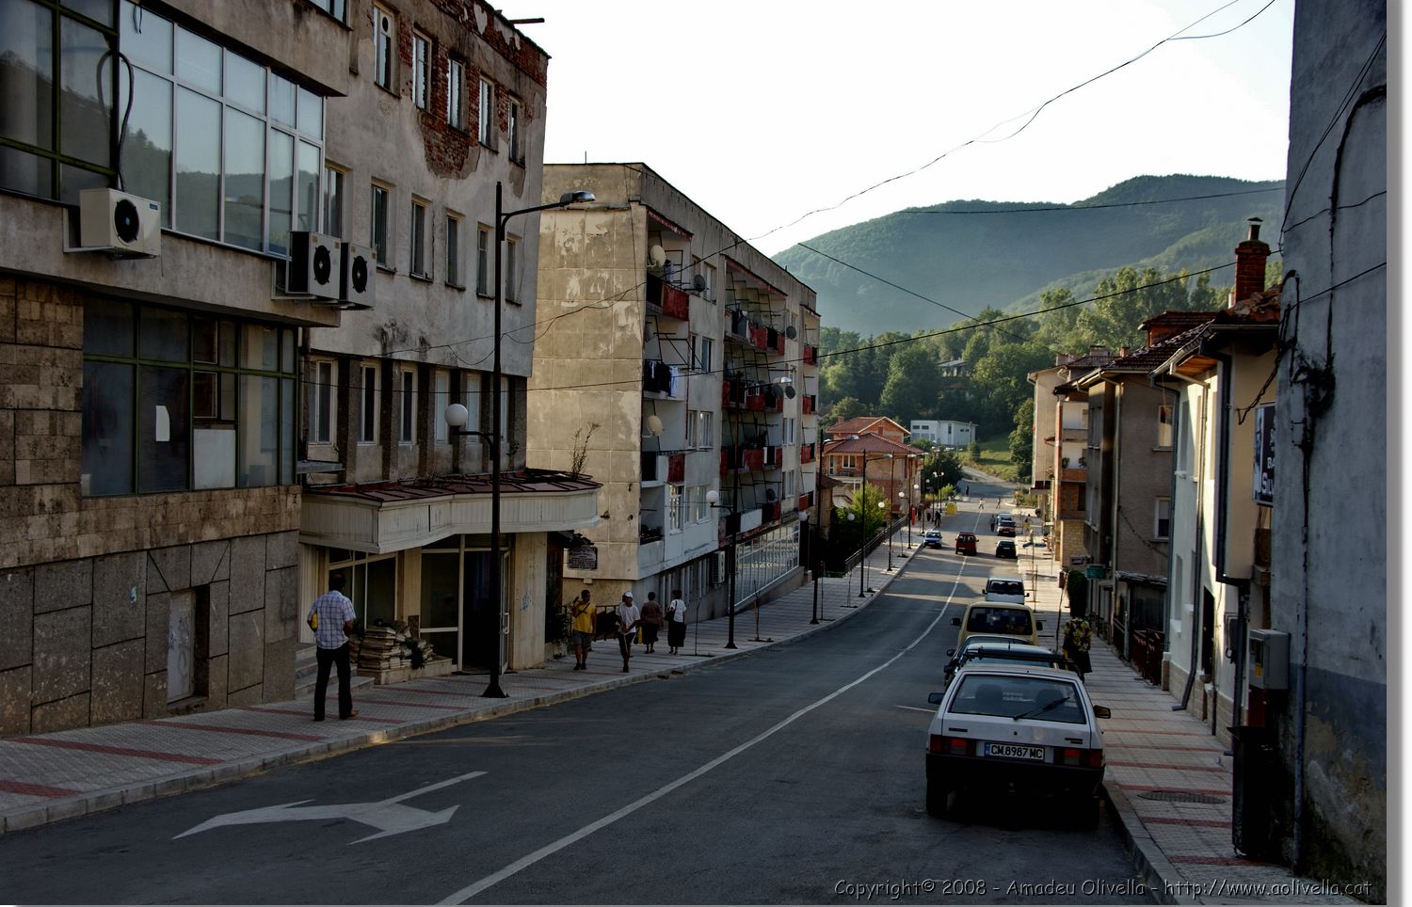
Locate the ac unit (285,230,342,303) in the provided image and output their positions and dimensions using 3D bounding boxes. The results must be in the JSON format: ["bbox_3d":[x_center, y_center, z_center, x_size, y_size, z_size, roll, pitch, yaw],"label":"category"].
[{"bbox_3d":[-4.906,-2.346,19.131,0.320,0.765,0.880,1,1,11],"label":"ac unit"}]

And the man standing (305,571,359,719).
[{"bbox_3d":[-4.394,2.273,18.000,0.530,1.760,0.400,1,1,15],"label":"man standing"}]

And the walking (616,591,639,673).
[{"bbox_3d":[-1.600,3.620,31.000,0.500,1.650,0.450,1,1,-5],"label":"walking"}]

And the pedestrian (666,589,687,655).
[{"bbox_3d":[-0.720,4.170,37.800,0.480,1.610,0.400,1,1,5],"label":"pedestrian"}]

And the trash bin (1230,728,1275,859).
[{"bbox_3d":[4.404,2.729,12.300,0.370,1.010,0.440,1,1,11],"label":"trash bin"}]

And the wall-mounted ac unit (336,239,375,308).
[{"bbox_3d":[-4.630,-2.340,20.000,0.310,0.740,0.820,1,1,12],"label":"wall-mounted ac unit"}]

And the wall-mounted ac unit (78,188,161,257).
[{"bbox_3d":[-5.723,-2.252,14.980,0.310,0.540,0.860,1,1,11],"label":"wall-mounted ac unit"}]

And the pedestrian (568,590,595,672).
[{"bbox_3d":[-2.520,3.570,31.000,0.540,1.640,0.420,1,1,-3],"label":"pedestrian"}]

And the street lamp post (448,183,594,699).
[{"bbox_3d":[-2.800,-0.210,23.178,2.200,7.800,0.400,1,1,11],"label":"street lamp post"}]

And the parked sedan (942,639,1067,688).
[{"bbox_3d":[4.220,3.330,21.200,1.680,1.420,4.200,2,-4,11],"label":"parked sedan"}]

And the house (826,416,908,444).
[{"bbox_3d":[20.700,0.700,196.000,7.800,10.300,10.000,1,1,-14],"label":"house"}]

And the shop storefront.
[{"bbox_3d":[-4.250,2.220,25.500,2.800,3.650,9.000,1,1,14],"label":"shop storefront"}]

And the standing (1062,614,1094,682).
[{"bbox_3d":[8.500,4.420,34.900,0.580,1.630,0.420,1,1,9],"label":"standing"}]

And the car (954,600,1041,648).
[{"bbox_3d":[6.942,4.526,36.616,1.850,1.940,4.660,2,-4,10],"label":"car"}]

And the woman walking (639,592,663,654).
[{"bbox_3d":[-1.399,4.341,39.200,0.540,1.570,0.400,1,1,9],"label":"woman walking"}]

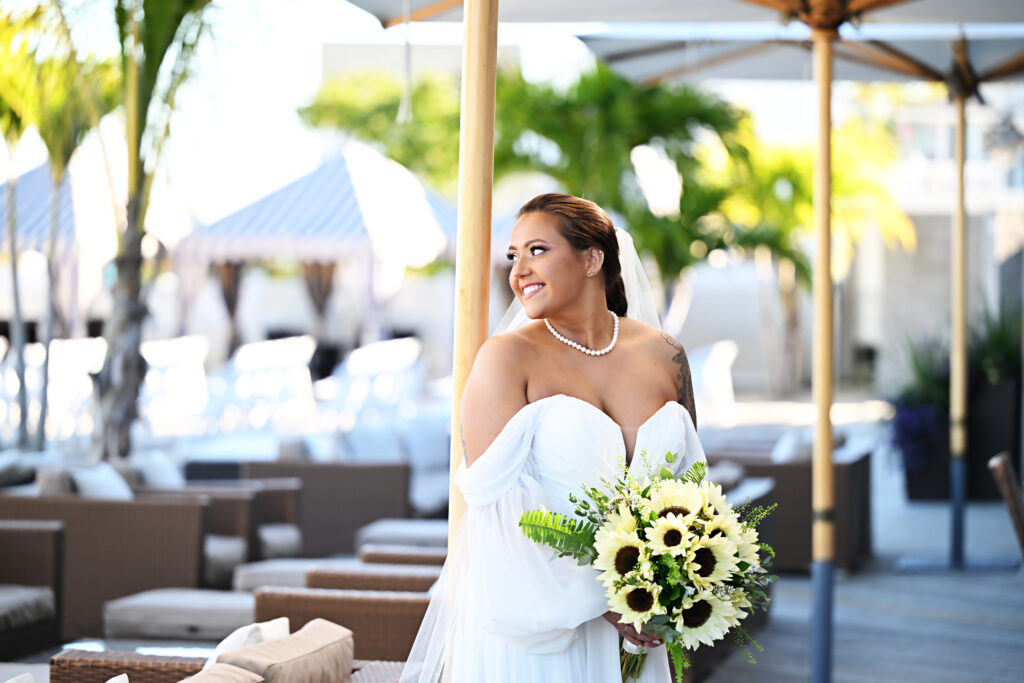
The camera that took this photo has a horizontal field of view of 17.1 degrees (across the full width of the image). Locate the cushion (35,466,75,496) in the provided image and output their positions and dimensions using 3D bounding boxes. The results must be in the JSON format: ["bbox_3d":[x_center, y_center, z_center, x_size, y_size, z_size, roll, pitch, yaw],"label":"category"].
[{"bbox_3d":[-1.798,0.678,13.778,0.130,0.340,0.400,-18,-2,13],"label":"cushion"}]

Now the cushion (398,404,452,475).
[{"bbox_3d":[-0.423,0.500,17.724,0.150,0.400,0.450,-20,-3,13],"label":"cushion"}]

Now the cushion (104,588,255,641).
[{"bbox_3d":[-0.926,0.903,11.189,0.660,0.120,0.570,0,2,13],"label":"cushion"}]

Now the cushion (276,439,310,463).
[{"bbox_3d":[-0.978,0.611,15.927,0.130,0.340,0.400,-18,-2,13],"label":"cushion"}]

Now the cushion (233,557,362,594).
[{"bbox_3d":[-0.613,0.864,12.447,0.660,0.120,0.570,0,2,13],"label":"cushion"}]

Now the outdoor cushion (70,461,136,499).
[{"bbox_3d":[-1.657,0.668,13.777,0.130,0.360,0.420,-32,-5,12],"label":"outdoor cushion"}]

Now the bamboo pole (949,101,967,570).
[{"bbox_3d":[2.155,-0.061,16.457,0.066,2.300,0.066,0,2,13],"label":"bamboo pole"}]

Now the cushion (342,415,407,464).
[{"bbox_3d":[-0.679,0.546,17.225,0.150,0.400,0.450,-20,-3,13],"label":"cushion"}]

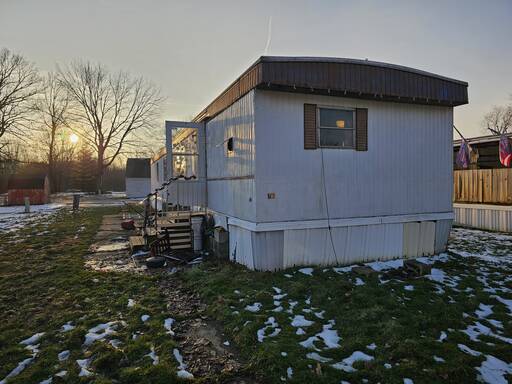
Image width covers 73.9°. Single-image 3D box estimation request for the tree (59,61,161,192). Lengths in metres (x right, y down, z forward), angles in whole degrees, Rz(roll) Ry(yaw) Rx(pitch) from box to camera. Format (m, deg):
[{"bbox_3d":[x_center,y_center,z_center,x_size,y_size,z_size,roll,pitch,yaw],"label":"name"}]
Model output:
[{"bbox_3d":[-19.053,-8.403,43.762,12.800,17.070,11.870,-1,2,0],"label":"tree"}]

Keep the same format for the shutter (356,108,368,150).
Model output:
[{"bbox_3d":[1.893,-1.096,6.032,0.258,0.745,0.050,-1,2,-22],"label":"shutter"}]

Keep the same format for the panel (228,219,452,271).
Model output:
[{"bbox_3d":[1.752,0.886,6.853,4.401,0.636,1.474,-1,2,-22],"label":"panel"}]

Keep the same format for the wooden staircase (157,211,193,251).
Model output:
[{"bbox_3d":[-1.800,0.848,7.435,0.646,0.767,0.757,-1,2,-22],"label":"wooden staircase"}]

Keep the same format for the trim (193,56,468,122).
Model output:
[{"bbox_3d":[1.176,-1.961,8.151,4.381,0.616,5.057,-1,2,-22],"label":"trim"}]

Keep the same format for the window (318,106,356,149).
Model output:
[{"bbox_3d":[1.393,-1.089,5.854,0.797,0.702,0.091,-1,2,-22],"label":"window"}]

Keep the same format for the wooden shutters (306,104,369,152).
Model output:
[{"bbox_3d":[1.400,-1.085,5.851,1.302,0.745,0.081,-1,2,-22],"label":"wooden shutters"}]

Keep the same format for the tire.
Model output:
[{"bbox_3d":[-1.732,1.204,5.876,0.363,0.101,0.363,-1,2,-22],"label":"tire"}]

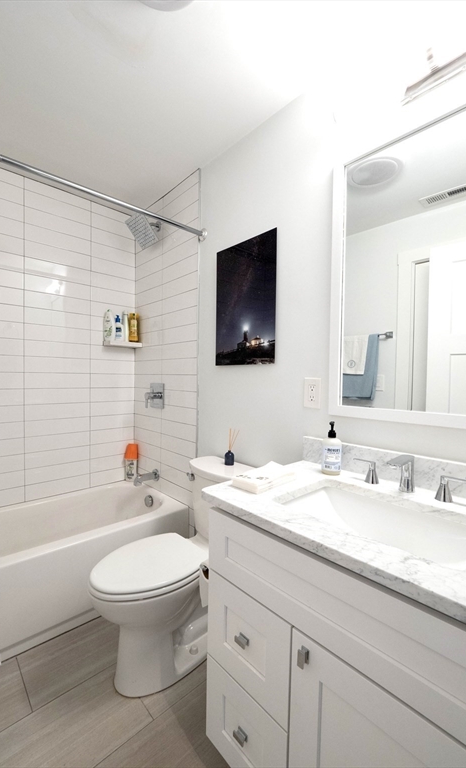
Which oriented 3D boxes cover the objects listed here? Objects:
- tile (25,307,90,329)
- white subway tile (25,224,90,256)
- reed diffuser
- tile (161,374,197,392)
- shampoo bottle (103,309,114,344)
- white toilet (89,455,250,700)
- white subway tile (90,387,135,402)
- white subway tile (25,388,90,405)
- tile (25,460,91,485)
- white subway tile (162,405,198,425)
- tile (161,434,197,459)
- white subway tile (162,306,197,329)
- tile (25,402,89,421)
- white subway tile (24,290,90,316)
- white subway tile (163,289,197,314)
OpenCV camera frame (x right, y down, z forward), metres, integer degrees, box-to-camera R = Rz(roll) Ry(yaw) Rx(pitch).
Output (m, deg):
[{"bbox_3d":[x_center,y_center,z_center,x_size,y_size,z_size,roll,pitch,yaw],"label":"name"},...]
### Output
[{"bbox_3d":[-1.167,-0.438,2.085,0.398,0.102,0.010,-1,2,-43],"label":"tile"},{"bbox_3d":[-1.159,-0.957,2.084,0.401,0.101,0.010,-1,2,-43],"label":"white subway tile"},{"bbox_3d":[0.000,0.316,1.550,0.070,0.182,0.060,1,2,0],"label":"reed diffuser"},{"bbox_3d":[-0.348,-0.006,2.009,0.010,0.101,0.407,-1,2,-43],"label":"tile"},{"bbox_3d":[-0.893,-0.424,2.251,0.077,0.230,0.050,1,2,-11],"label":"shampoo bottle"},{"bbox_3d":[-0.252,0.793,1.371,0.724,0.760,0.417,-1,2,-43],"label":"white toilet"},{"bbox_3d":[-0.895,0.080,2.337,0.333,0.101,0.012,-1,2,-43],"label":"white subway tile"},{"bbox_3d":[-1.174,0.080,2.100,0.398,0.102,0.010,-1,2,-43],"label":"white subway tile"},{"bbox_3d":[-1.170,0.598,2.103,0.397,0.101,0.010,-1,2,-43],"label":"tile"},{"bbox_3d":[-0.354,0.199,2.018,0.010,0.100,0.405,-1,2,-43],"label":"white subway tile"},{"bbox_3d":[-0.354,0.406,2.020,0.010,0.101,0.407,-1,2,-43],"label":"tile"},{"bbox_3d":[-0.349,-0.423,2.016,0.010,0.101,0.406,-1,2,-43],"label":"white subway tile"},{"bbox_3d":[-1.176,0.187,2.114,0.401,0.101,0.010,-1,2,-43],"label":"tile"},{"bbox_3d":[-1.153,-0.534,2.071,0.396,0.101,0.012,-1,2,-43],"label":"white subway tile"},{"bbox_3d":[-0.344,-0.527,2.000,0.010,0.102,0.414,-1,2,-43],"label":"white subway tile"}]

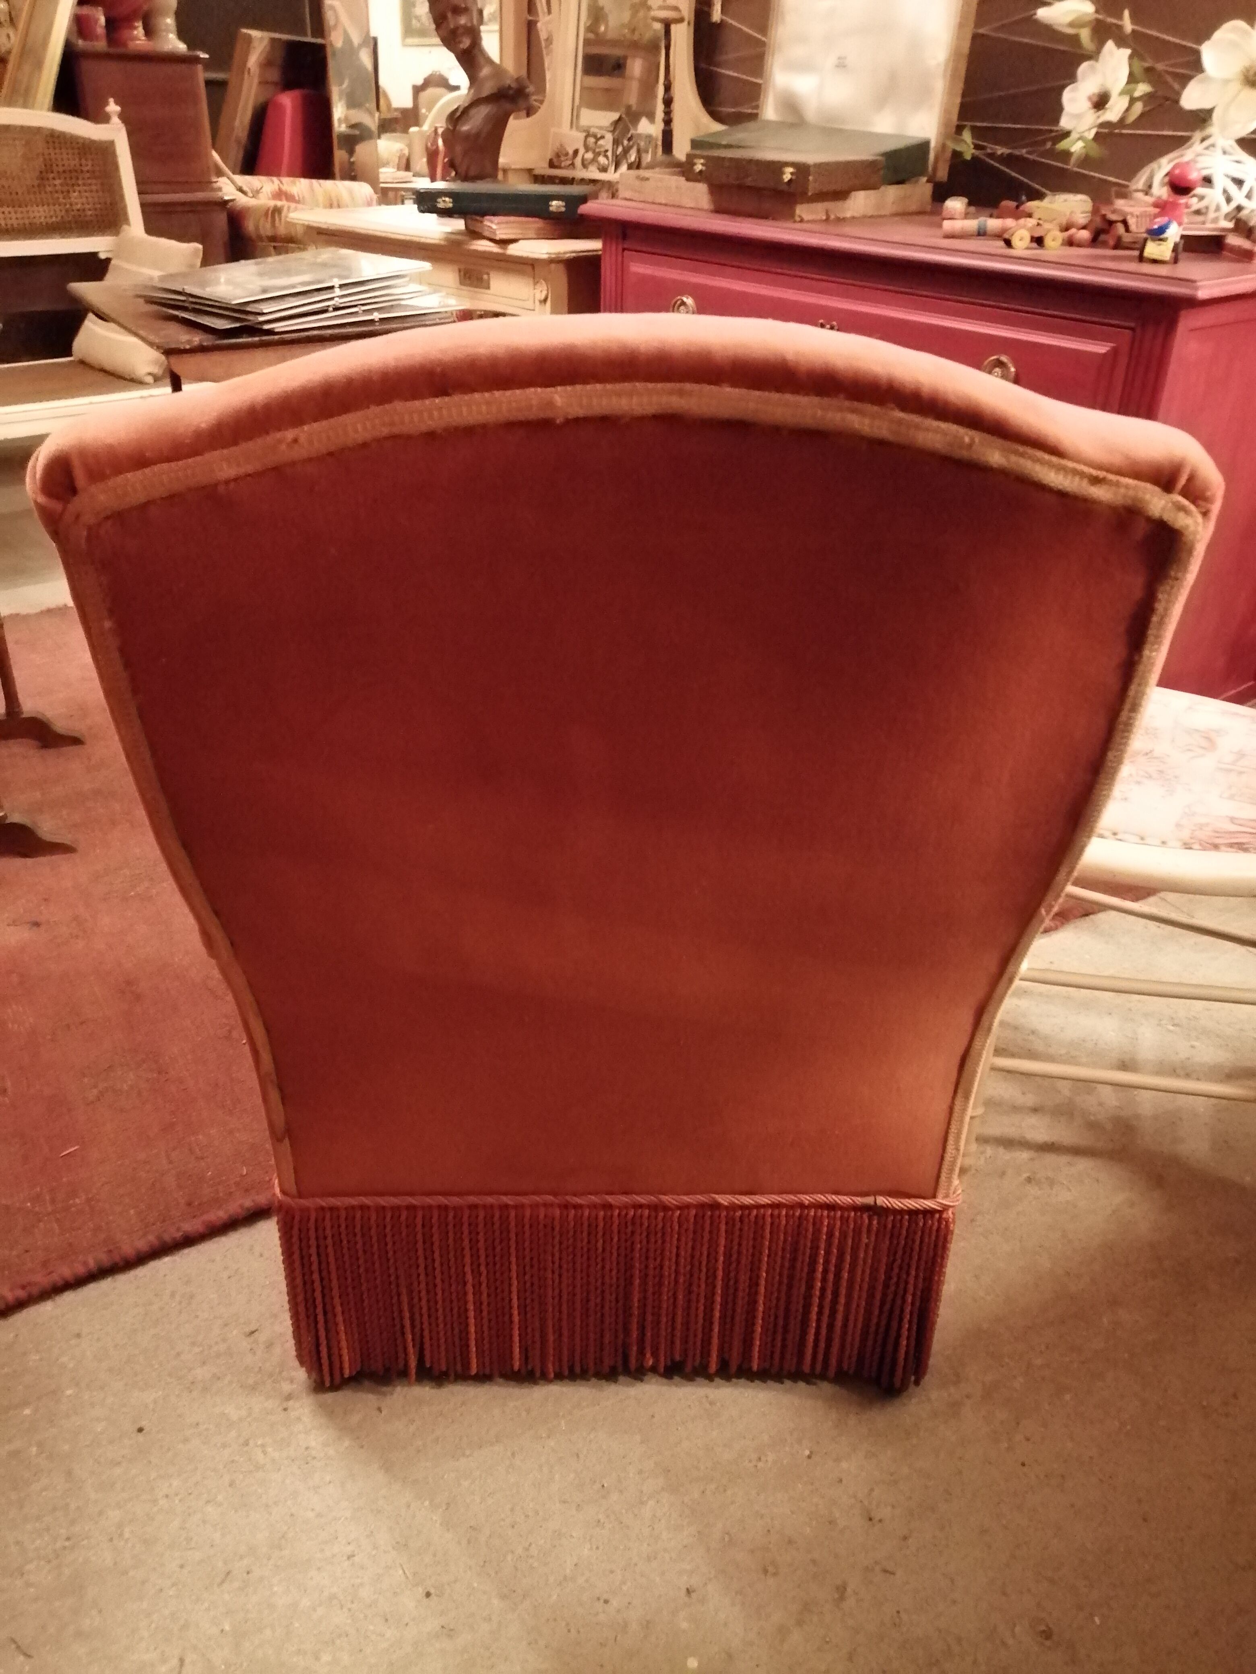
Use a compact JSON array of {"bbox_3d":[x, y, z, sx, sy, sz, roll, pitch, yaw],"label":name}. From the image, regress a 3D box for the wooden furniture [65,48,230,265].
[{"bbox_3d":[-1.454,-1.871,4.046,0.376,1.115,0.850,-8,33,-15],"label":"wooden furniture"}]

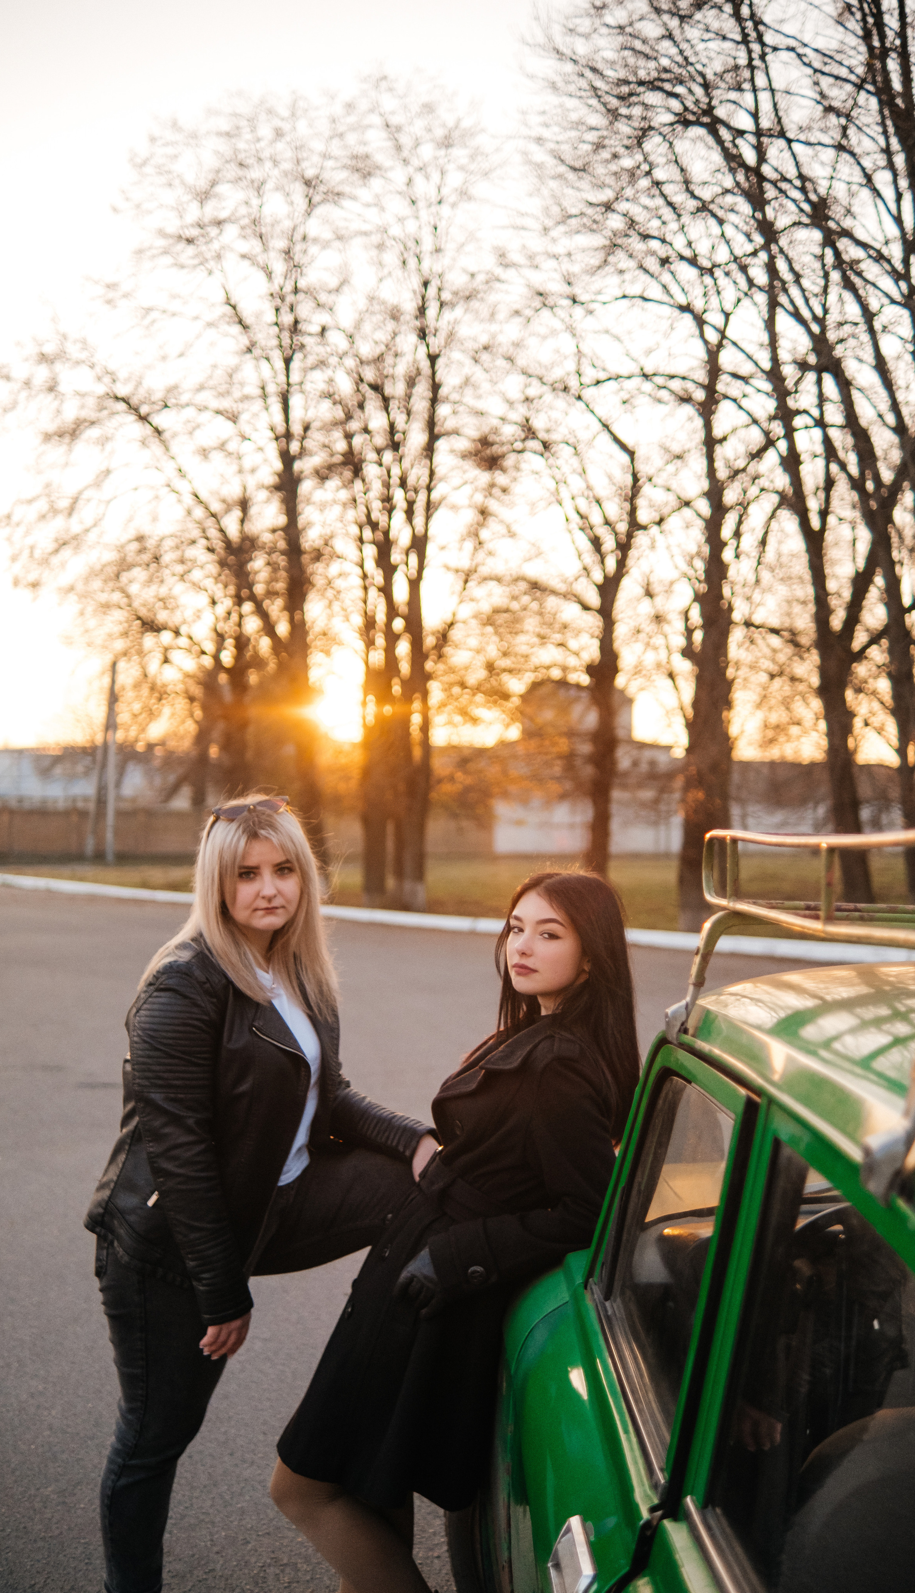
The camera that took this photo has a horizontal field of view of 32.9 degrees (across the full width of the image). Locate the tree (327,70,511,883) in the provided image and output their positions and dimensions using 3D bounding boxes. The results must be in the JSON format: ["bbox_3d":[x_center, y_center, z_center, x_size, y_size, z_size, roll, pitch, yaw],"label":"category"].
[{"bbox_3d":[-0.689,-5.158,26.800,3.200,14.200,3.400,0,-1,0],"label":"tree"}]

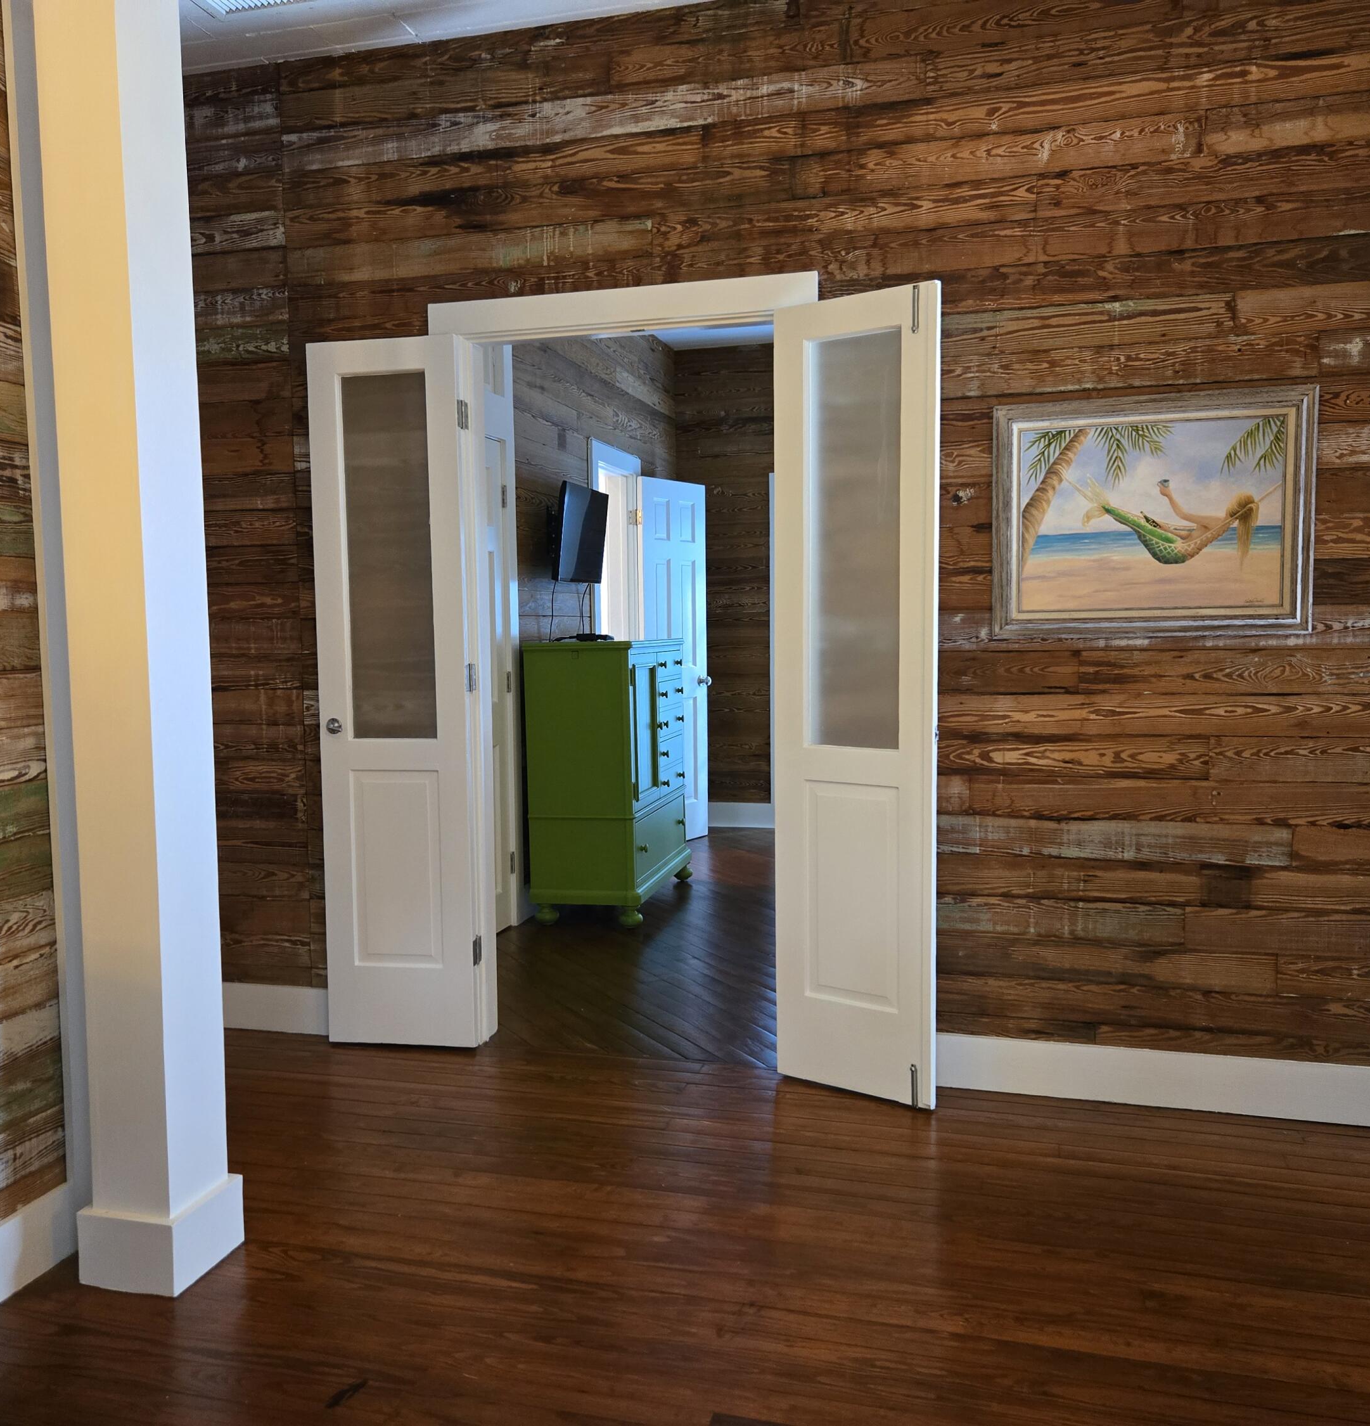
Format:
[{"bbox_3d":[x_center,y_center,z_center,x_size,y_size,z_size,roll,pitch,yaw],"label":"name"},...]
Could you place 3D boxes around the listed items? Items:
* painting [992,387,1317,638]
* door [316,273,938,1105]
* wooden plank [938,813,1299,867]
[{"bbox_3d":[1.143,-0.480,3.108,0.735,0.575,0.040,1,4,15],"label":"painting"},{"bbox_3d":[-0.203,-0.076,3.471,1.780,2.149,0.255,1,4,15],"label":"door"},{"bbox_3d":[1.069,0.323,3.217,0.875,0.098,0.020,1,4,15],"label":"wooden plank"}]

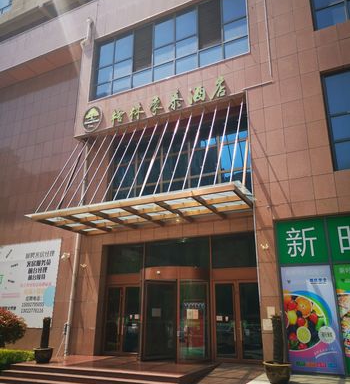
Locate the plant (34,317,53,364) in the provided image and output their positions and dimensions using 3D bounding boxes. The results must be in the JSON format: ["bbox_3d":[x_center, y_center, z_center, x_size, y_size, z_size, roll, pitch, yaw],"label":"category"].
[{"bbox_3d":[-4.035,4.634,11.407,0.603,1.310,0.603,-9,-21,25],"label":"plant"}]

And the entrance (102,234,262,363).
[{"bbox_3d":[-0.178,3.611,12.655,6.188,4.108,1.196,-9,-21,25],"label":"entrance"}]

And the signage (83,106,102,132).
[{"bbox_3d":[-3.437,-3.044,15.101,1.061,1.238,0.125,-9,-21,25],"label":"signage"}]

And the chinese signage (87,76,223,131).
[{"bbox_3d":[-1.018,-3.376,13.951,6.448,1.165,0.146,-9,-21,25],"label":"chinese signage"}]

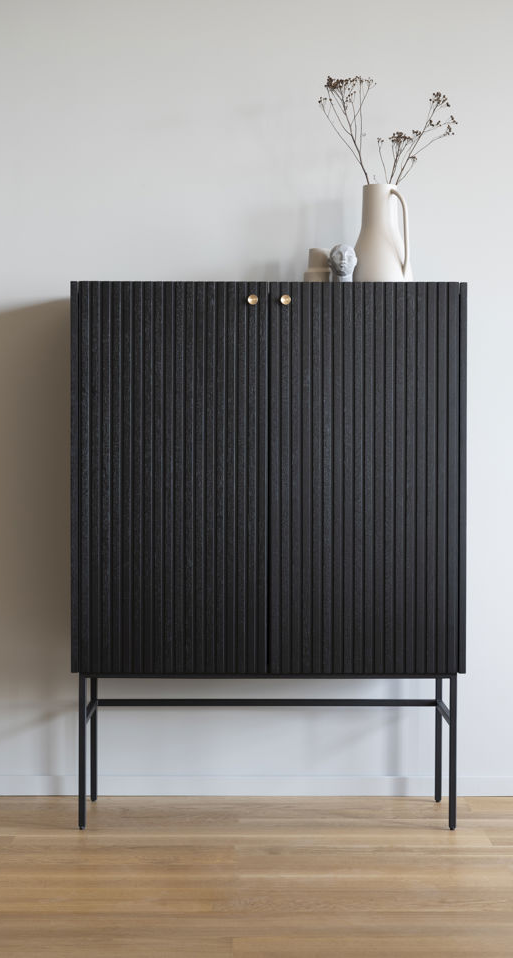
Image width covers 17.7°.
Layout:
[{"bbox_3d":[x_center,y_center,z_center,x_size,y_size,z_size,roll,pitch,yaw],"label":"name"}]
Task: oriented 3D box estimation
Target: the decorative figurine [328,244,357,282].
[{"bbox_3d":[0.225,-0.555,4.293,0.075,0.111,0.083,0,1,0],"label":"decorative figurine"}]

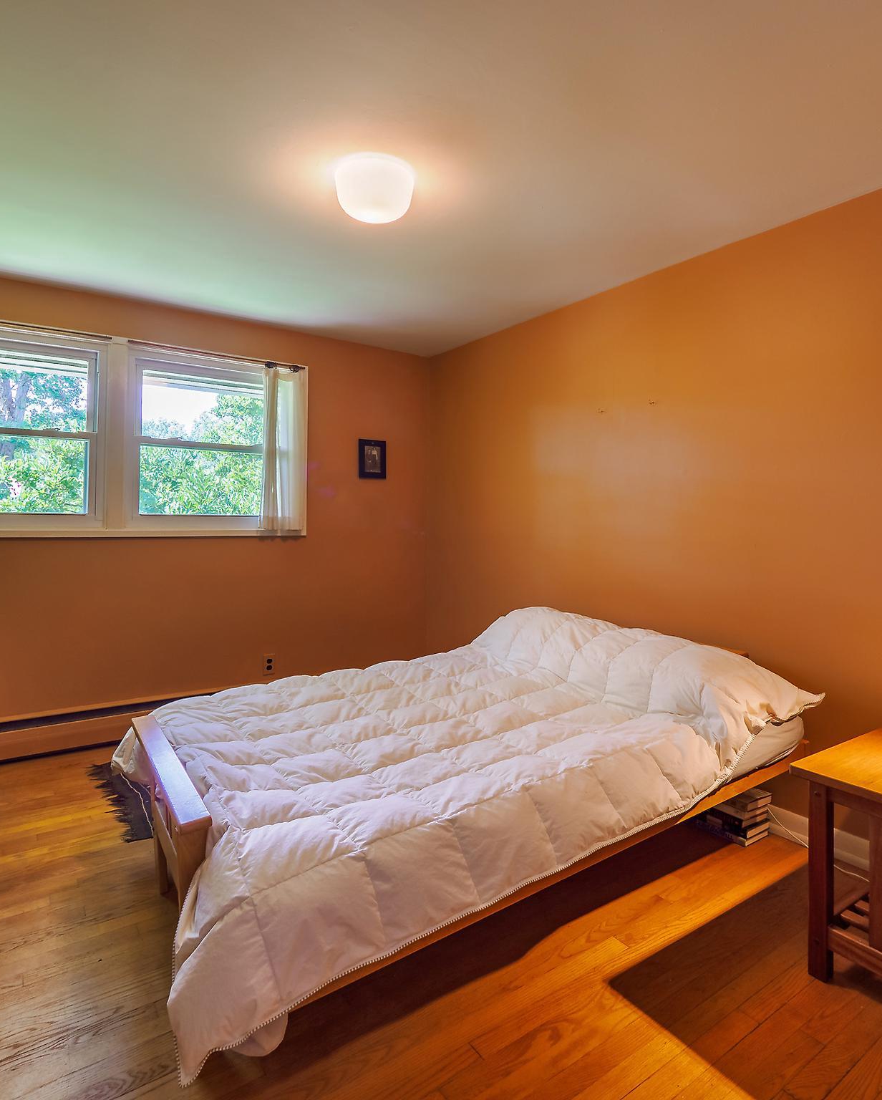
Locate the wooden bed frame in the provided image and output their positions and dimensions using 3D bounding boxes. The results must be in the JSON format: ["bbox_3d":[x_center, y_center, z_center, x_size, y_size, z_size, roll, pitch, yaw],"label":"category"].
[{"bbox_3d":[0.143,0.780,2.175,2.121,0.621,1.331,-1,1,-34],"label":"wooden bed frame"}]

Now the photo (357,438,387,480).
[{"bbox_3d":[-0.467,-0.626,4.097,0.217,0.268,0.024,-1,1,-34],"label":"photo"}]

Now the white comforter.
[{"bbox_3d":[0.075,0.601,2.134,2.193,0.500,1.518,-1,1,-34],"label":"white comforter"}]

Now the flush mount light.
[{"bbox_3d":[-0.239,-1.234,2.086,0.282,0.151,0.282,0,1,0],"label":"flush mount light"}]

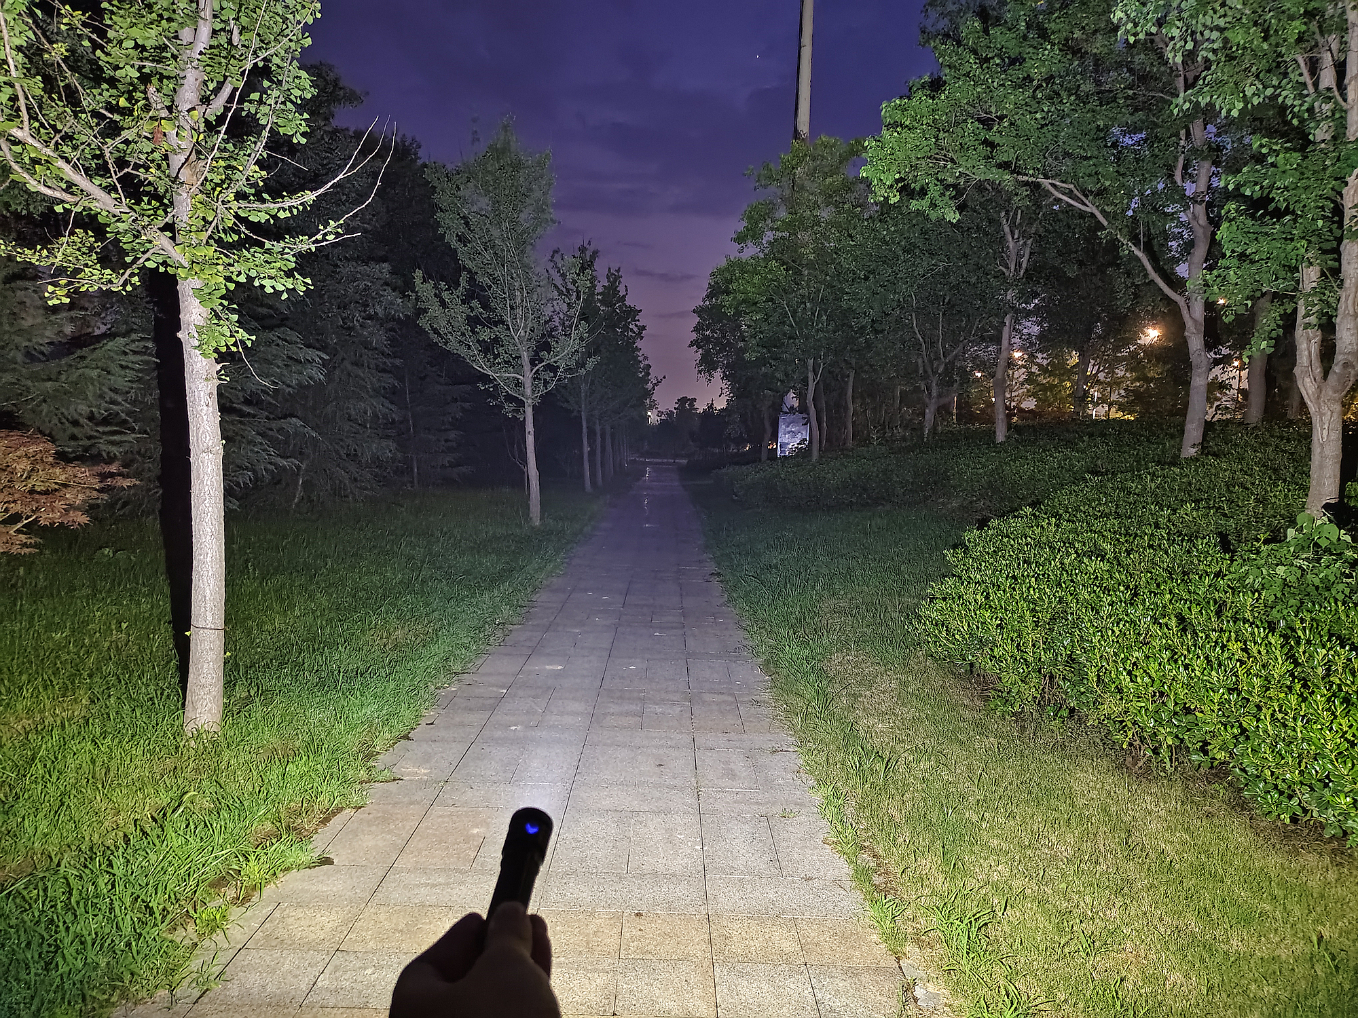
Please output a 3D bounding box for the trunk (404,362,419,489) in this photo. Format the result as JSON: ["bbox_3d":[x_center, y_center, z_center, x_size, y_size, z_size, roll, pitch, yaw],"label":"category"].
[{"bbox_3d":[-7.966,-2.477,28.000,0.370,3.786,0.280,1,4,0],"label":"trunk"}]

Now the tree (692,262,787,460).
[{"bbox_3d":[2.296,-5.402,35.007,3.700,7.535,3.600,1,4,0],"label":"tree"}]

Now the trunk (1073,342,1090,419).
[{"bbox_3d":[9.407,-2.962,22.004,0.350,1.885,0.280,1,4,0],"label":"trunk"}]

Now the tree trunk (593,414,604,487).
[{"bbox_3d":[-2.888,-2.076,33.500,0.300,2.605,0.260,1,4,0],"label":"tree trunk"}]

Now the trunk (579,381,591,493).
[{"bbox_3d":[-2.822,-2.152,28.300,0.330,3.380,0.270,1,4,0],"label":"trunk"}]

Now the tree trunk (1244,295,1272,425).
[{"bbox_3d":[8.428,-2.127,13.704,0.380,1.999,0.300,1,4,0],"label":"tree trunk"}]

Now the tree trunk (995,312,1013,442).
[{"bbox_3d":[6.137,-2.457,17.804,0.310,2.567,0.260,1,4,0],"label":"tree trunk"}]

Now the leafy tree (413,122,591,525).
[{"bbox_3d":[-3.293,-3.451,17.500,3.300,7.473,3.100,1,4,0],"label":"leafy tree"}]

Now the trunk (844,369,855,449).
[{"bbox_3d":[5.787,-3.407,32.000,0.300,2.740,0.250,1,4,0],"label":"trunk"}]

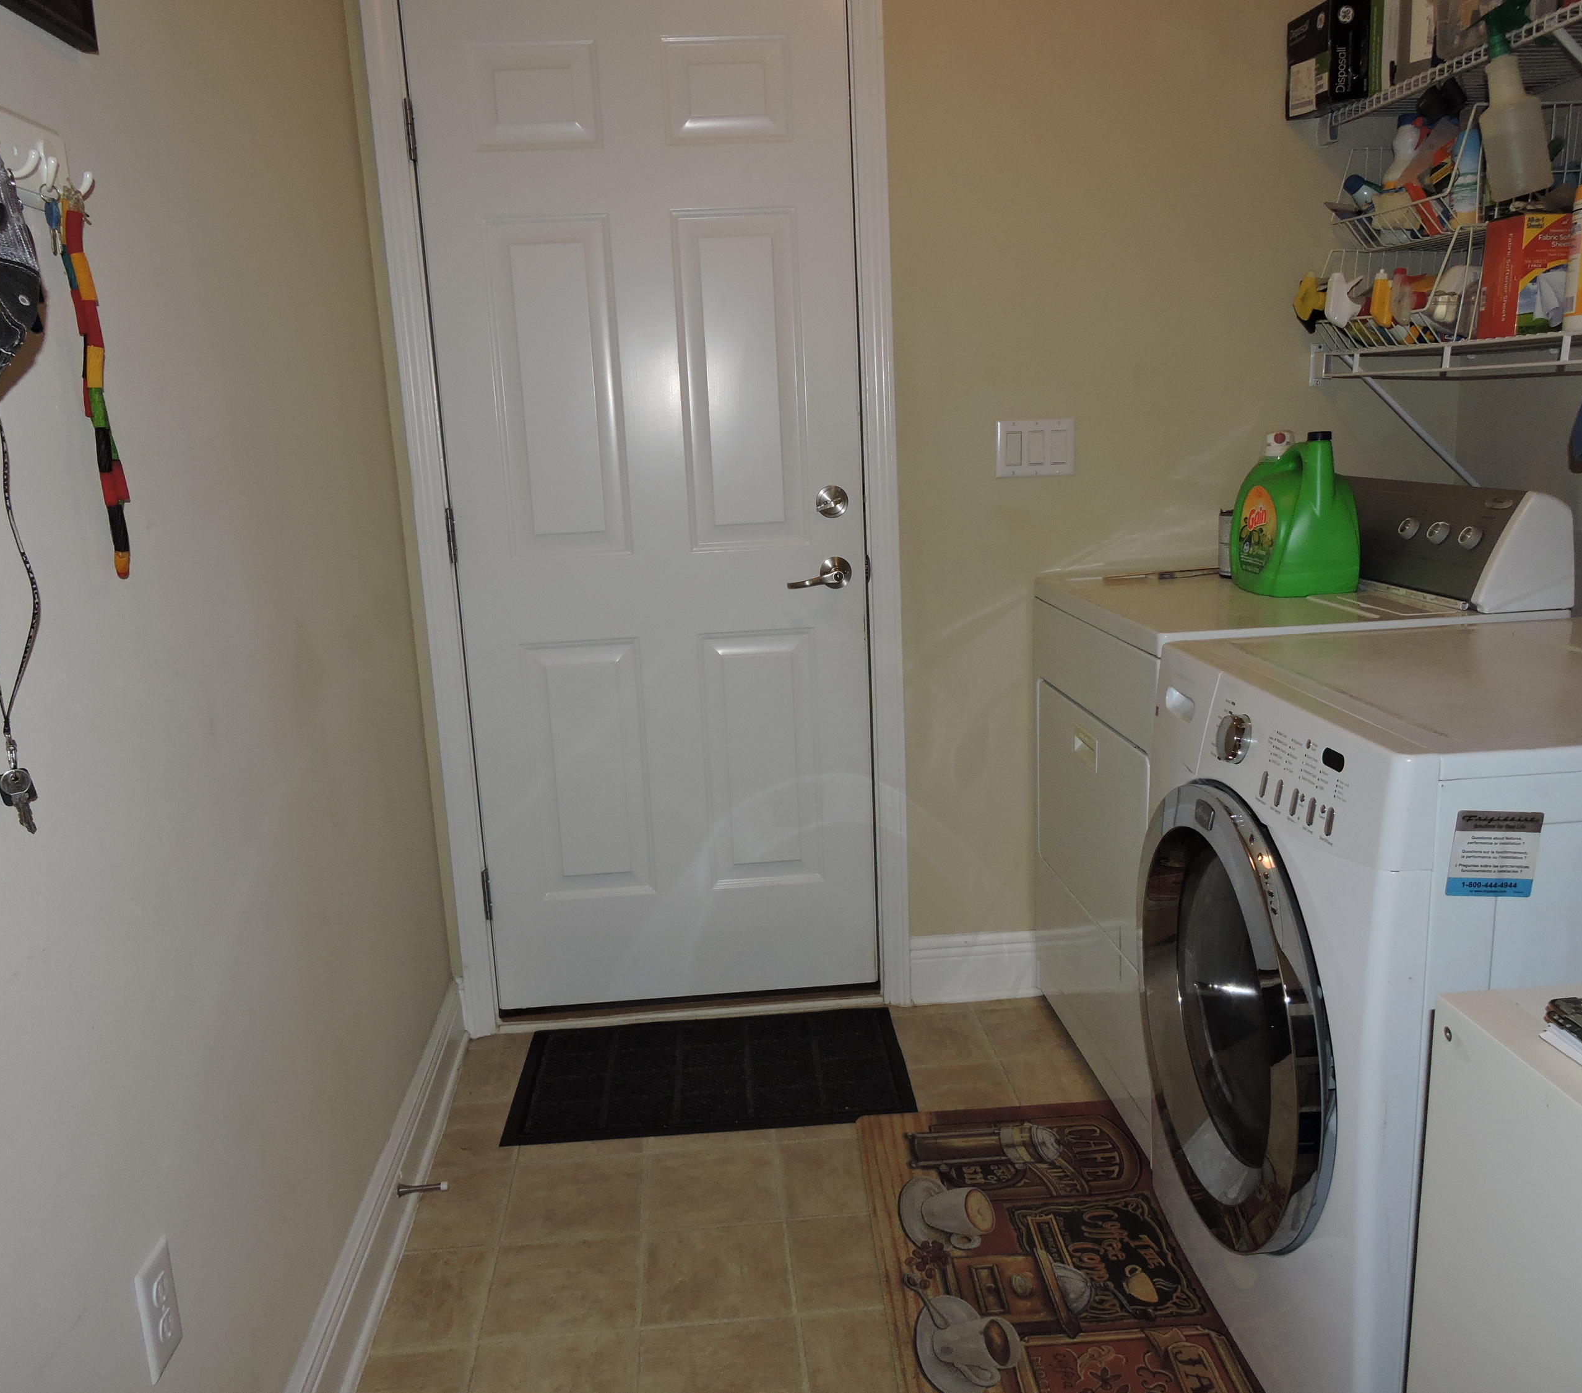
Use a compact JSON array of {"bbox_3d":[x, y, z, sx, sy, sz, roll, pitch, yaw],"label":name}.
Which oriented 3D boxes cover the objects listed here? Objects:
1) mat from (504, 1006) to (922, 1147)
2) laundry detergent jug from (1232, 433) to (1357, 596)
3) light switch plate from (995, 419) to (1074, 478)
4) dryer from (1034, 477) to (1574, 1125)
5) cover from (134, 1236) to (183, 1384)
[{"bbox_3d":[-0.158,0.749,2.587,0.768,0.010,0.440,-3,13,-5],"label":"mat"},{"bbox_3d":[0.937,-0.341,2.373,0.152,0.285,0.230,-3,13,-5],"label":"laundry detergent jug"},{"bbox_3d":[0.496,-0.503,2.609,0.161,0.114,0.009,-3,13,-5],"label":"light switch plate"},{"bbox_3d":[0.891,0.171,2.432,0.682,1.117,0.686,-3,13,-5],"label":"dryer"},{"bbox_3d":[-0.592,0.576,1.209,0.007,0.115,0.070,-3,13,-5],"label":"cover"}]

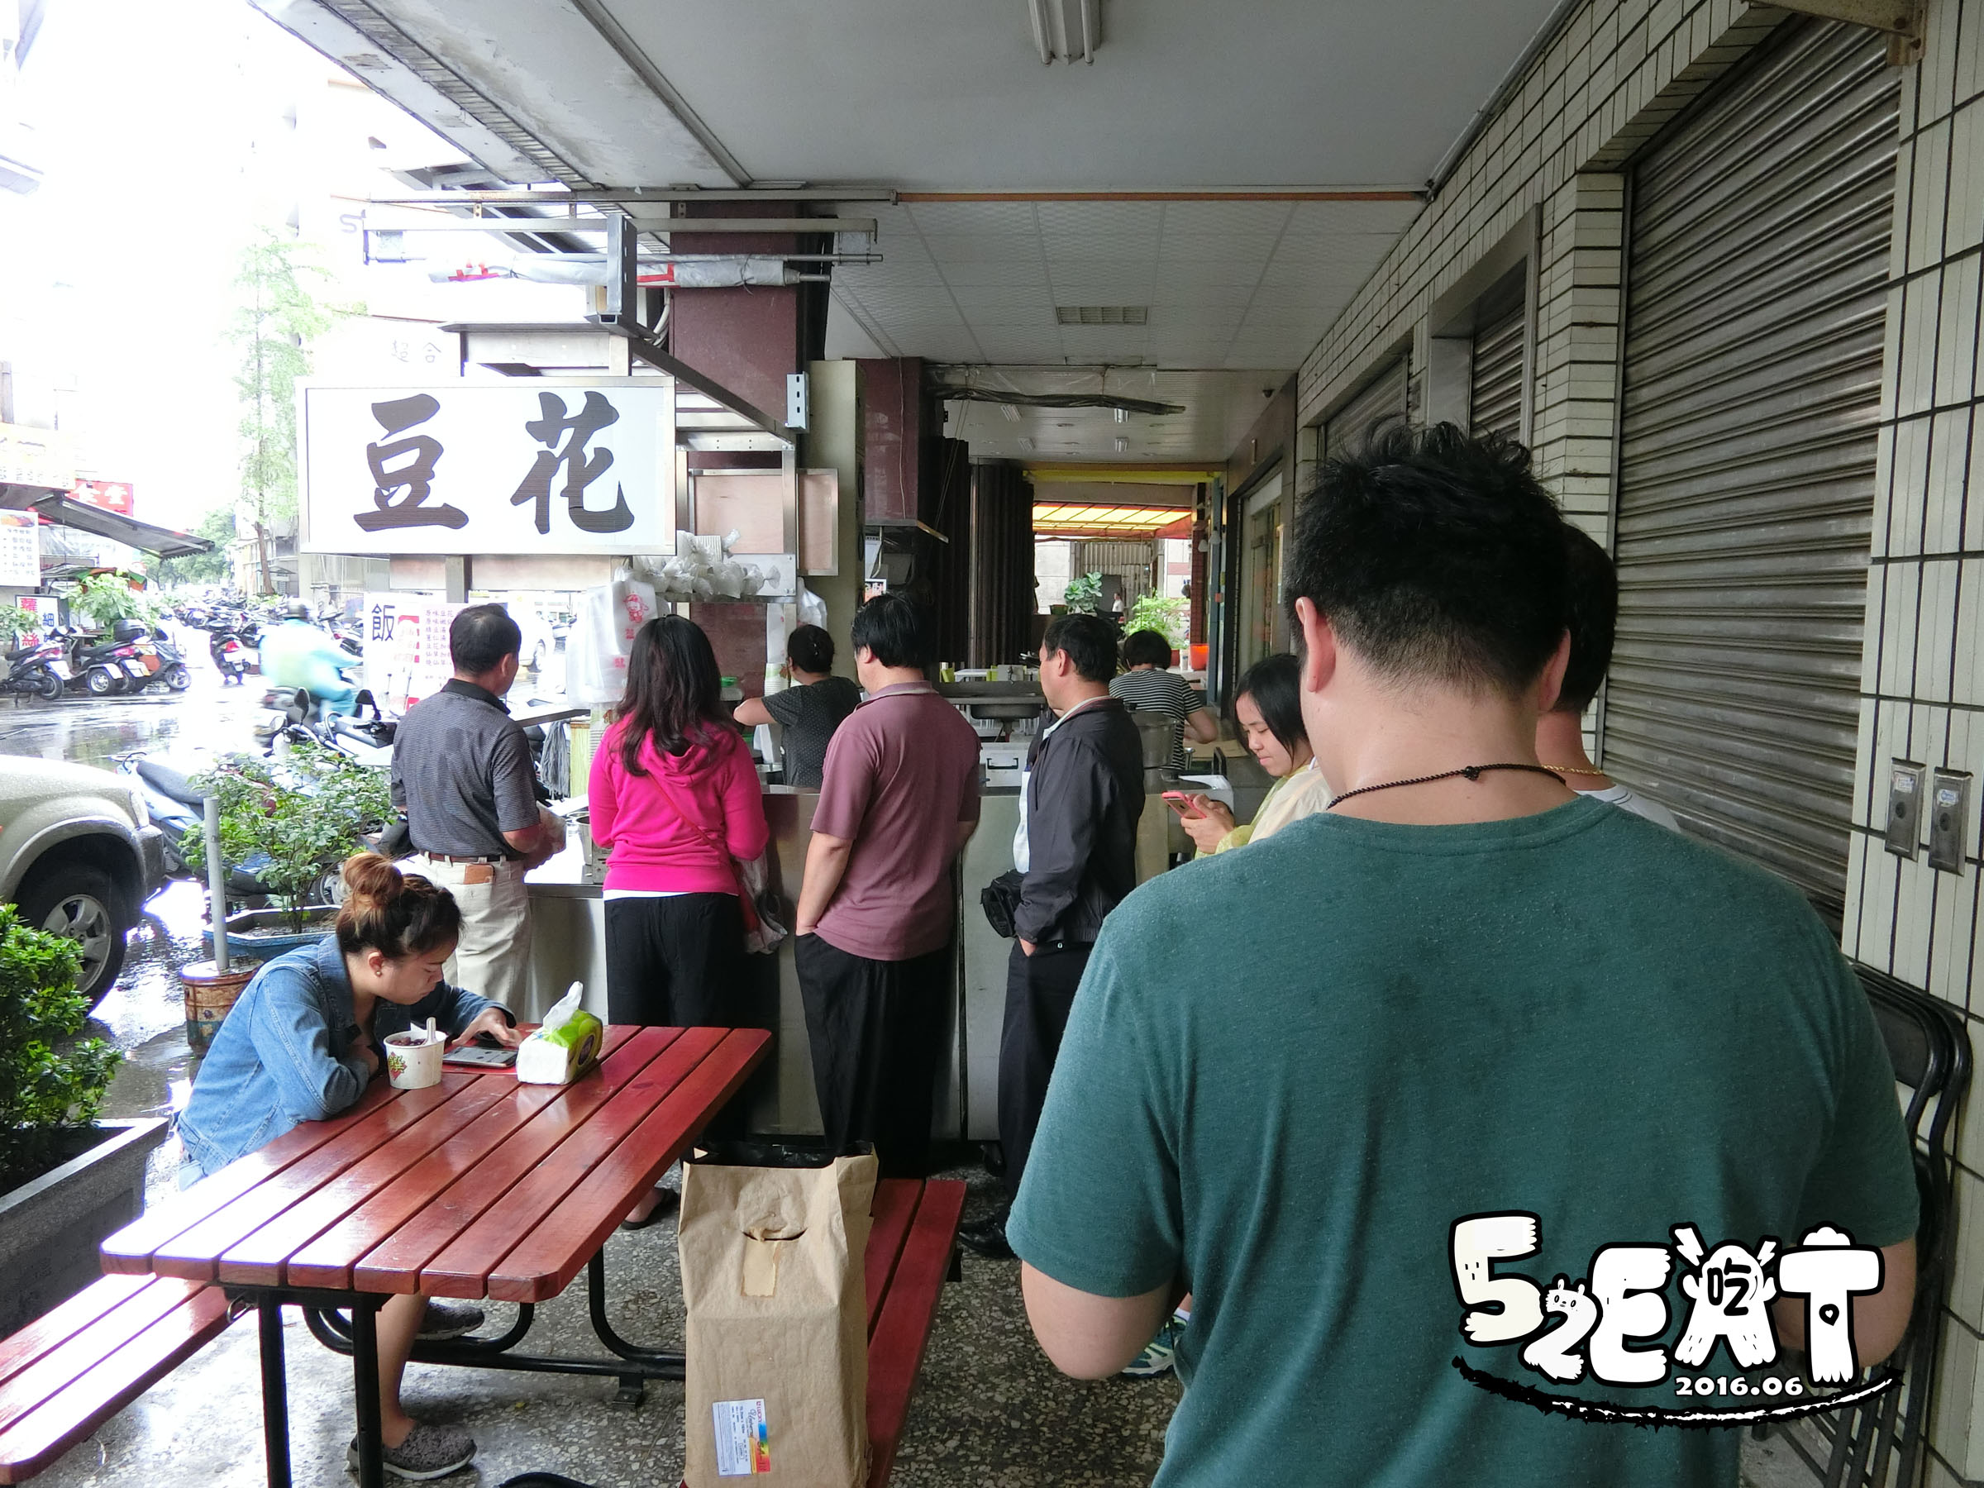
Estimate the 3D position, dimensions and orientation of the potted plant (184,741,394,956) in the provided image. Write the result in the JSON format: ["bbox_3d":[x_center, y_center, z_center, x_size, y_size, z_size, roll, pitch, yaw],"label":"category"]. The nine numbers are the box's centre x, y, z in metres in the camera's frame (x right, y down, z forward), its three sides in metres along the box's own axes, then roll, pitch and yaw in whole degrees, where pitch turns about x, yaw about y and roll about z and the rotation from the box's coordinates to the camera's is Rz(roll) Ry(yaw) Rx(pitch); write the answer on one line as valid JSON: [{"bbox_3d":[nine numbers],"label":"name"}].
[{"bbox_3d":[-2.828,0.566,5.794,0.760,1.060,0.600,1,5,5],"label":"potted plant"}]

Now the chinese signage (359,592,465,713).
[{"bbox_3d":[-2.640,-0.399,6.550,0.531,0.595,0.040,1,5,5],"label":"chinese signage"}]

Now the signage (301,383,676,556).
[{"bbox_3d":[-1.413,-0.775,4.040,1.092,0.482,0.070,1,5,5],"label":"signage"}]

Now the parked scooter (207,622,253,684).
[{"bbox_3d":[-13.027,-1.550,24.500,0.700,1.100,1.750,-4,7,-40],"label":"parked scooter"}]

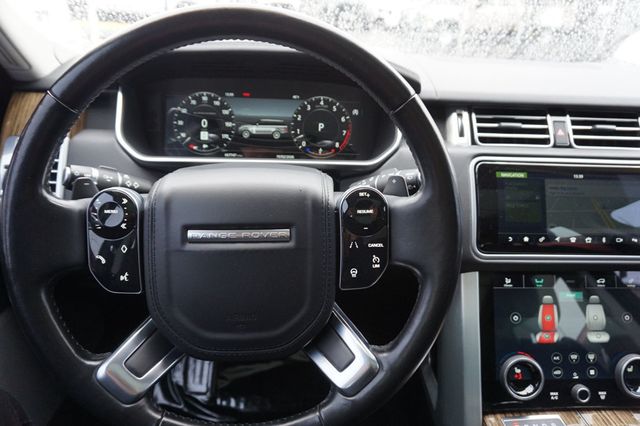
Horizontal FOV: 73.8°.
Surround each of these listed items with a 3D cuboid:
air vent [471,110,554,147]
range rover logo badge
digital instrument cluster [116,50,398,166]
[{"bbox_3d":[0.281,-0.125,0.622,0.109,0.050,0.030,1,-8,-5],"label":"air vent"},{"bbox_3d":[-0.069,0.019,0.363,0.088,0.011,0.004,1,-4,-5],"label":"range rover logo badge"},{"bbox_3d":[-0.083,-0.146,0.615,0.380,0.145,0.090,1,6,-5],"label":"digital instrument cluster"}]

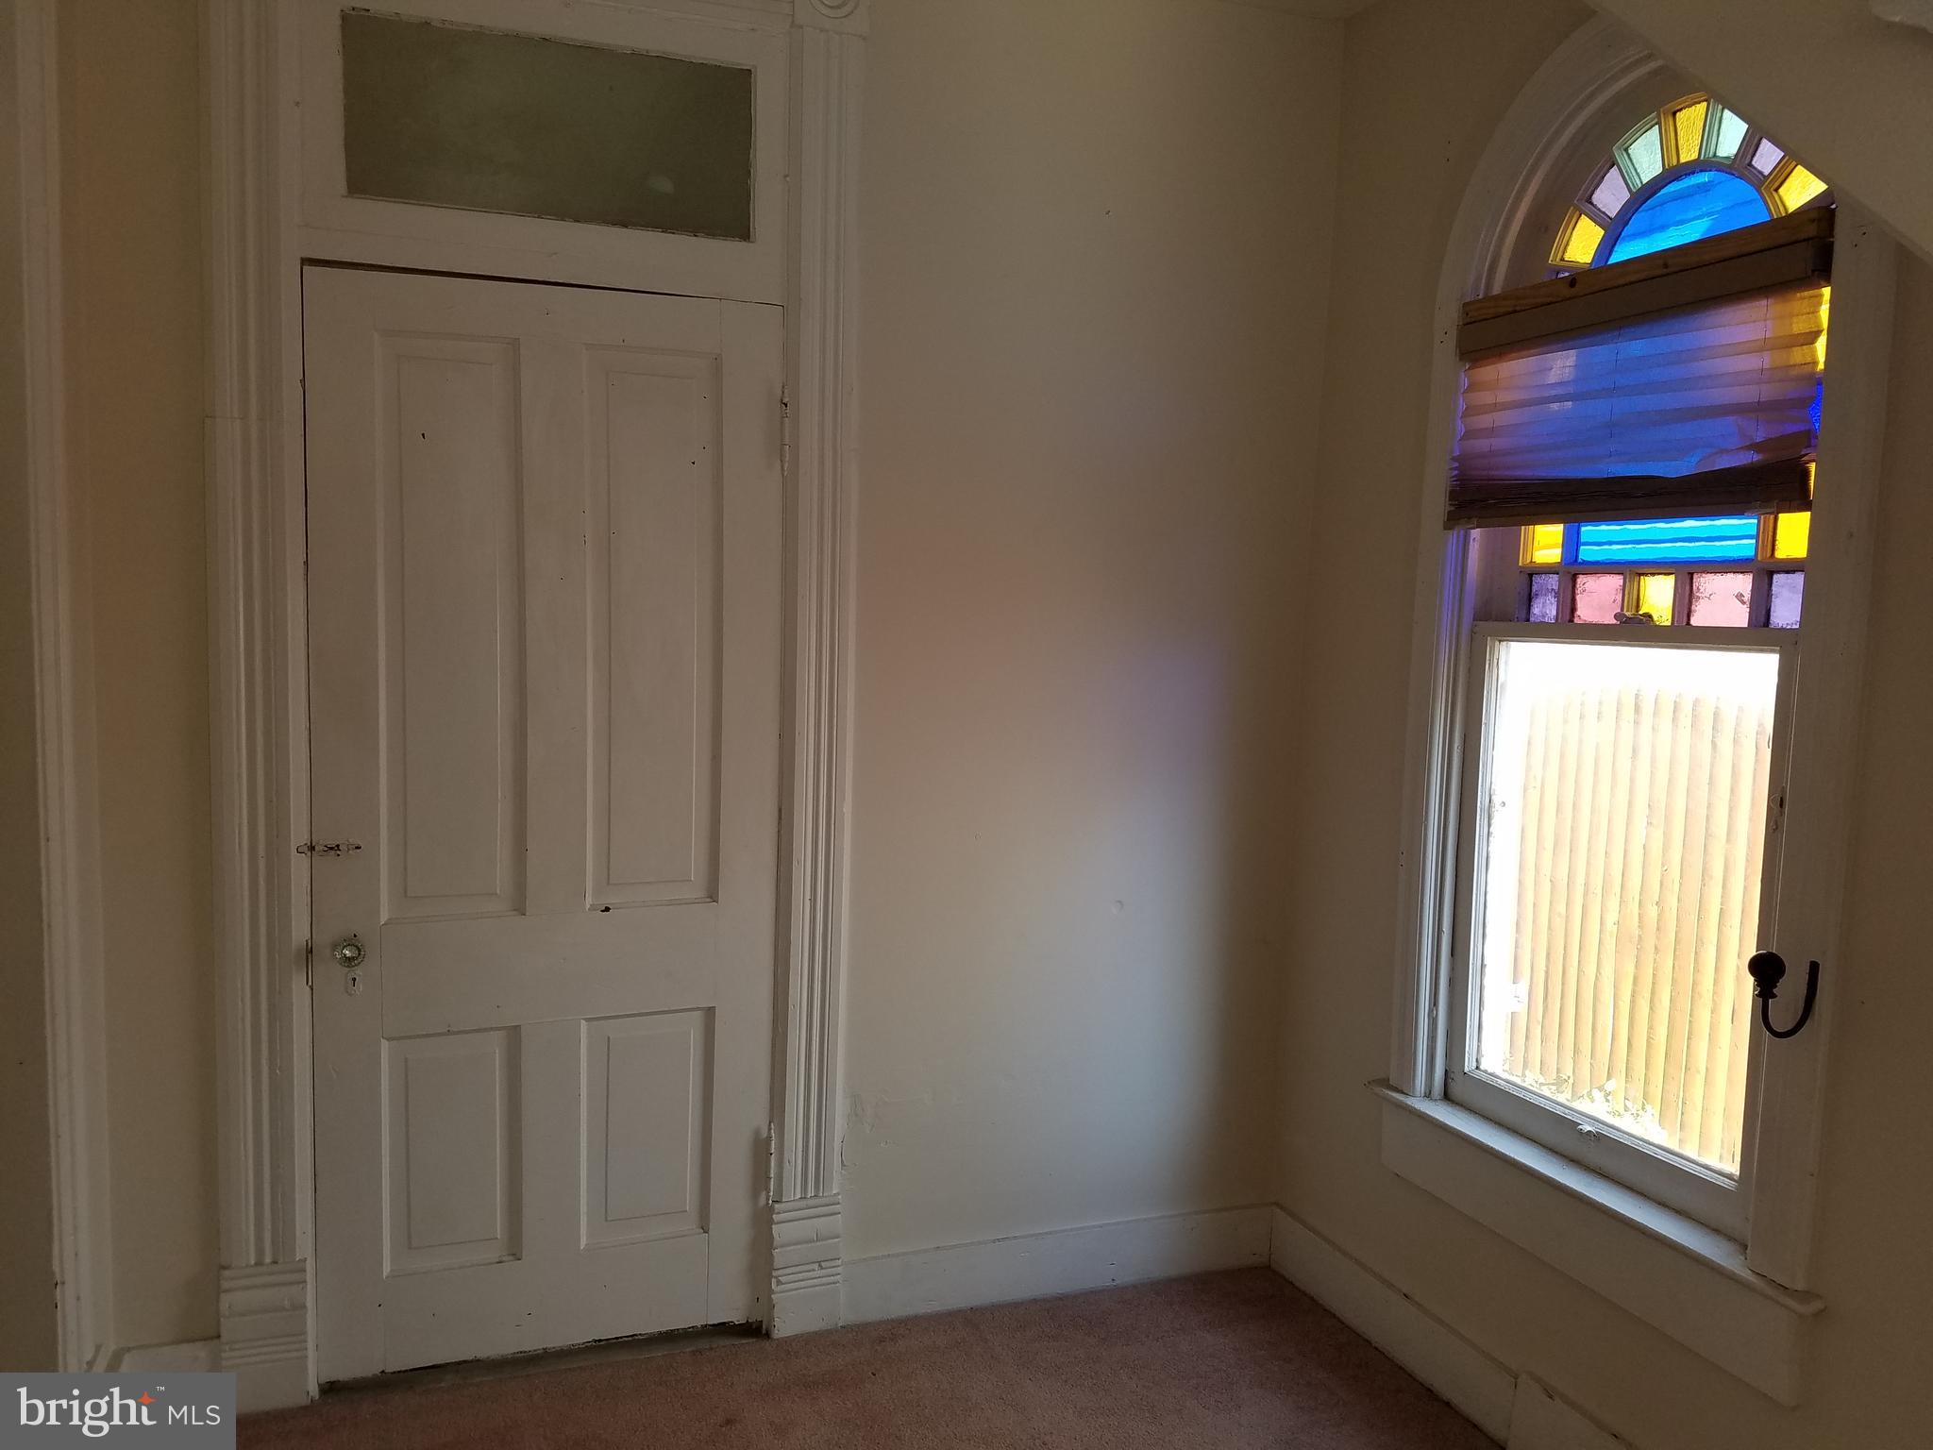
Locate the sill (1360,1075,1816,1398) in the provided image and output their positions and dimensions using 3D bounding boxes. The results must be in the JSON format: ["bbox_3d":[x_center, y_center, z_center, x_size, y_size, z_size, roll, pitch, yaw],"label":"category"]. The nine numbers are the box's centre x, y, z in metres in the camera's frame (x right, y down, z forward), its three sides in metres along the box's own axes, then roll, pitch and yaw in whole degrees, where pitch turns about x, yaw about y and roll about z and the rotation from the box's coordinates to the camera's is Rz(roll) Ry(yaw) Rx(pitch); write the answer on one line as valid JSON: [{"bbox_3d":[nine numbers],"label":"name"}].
[{"bbox_3d":[1.063,0.876,2.587,0.101,0.181,1.080,0,5,-20],"label":"sill"}]

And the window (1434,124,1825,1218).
[{"bbox_3d":[1.136,-0.152,2.539,0.122,1.898,0.821,0,5,-20],"label":"window"}]

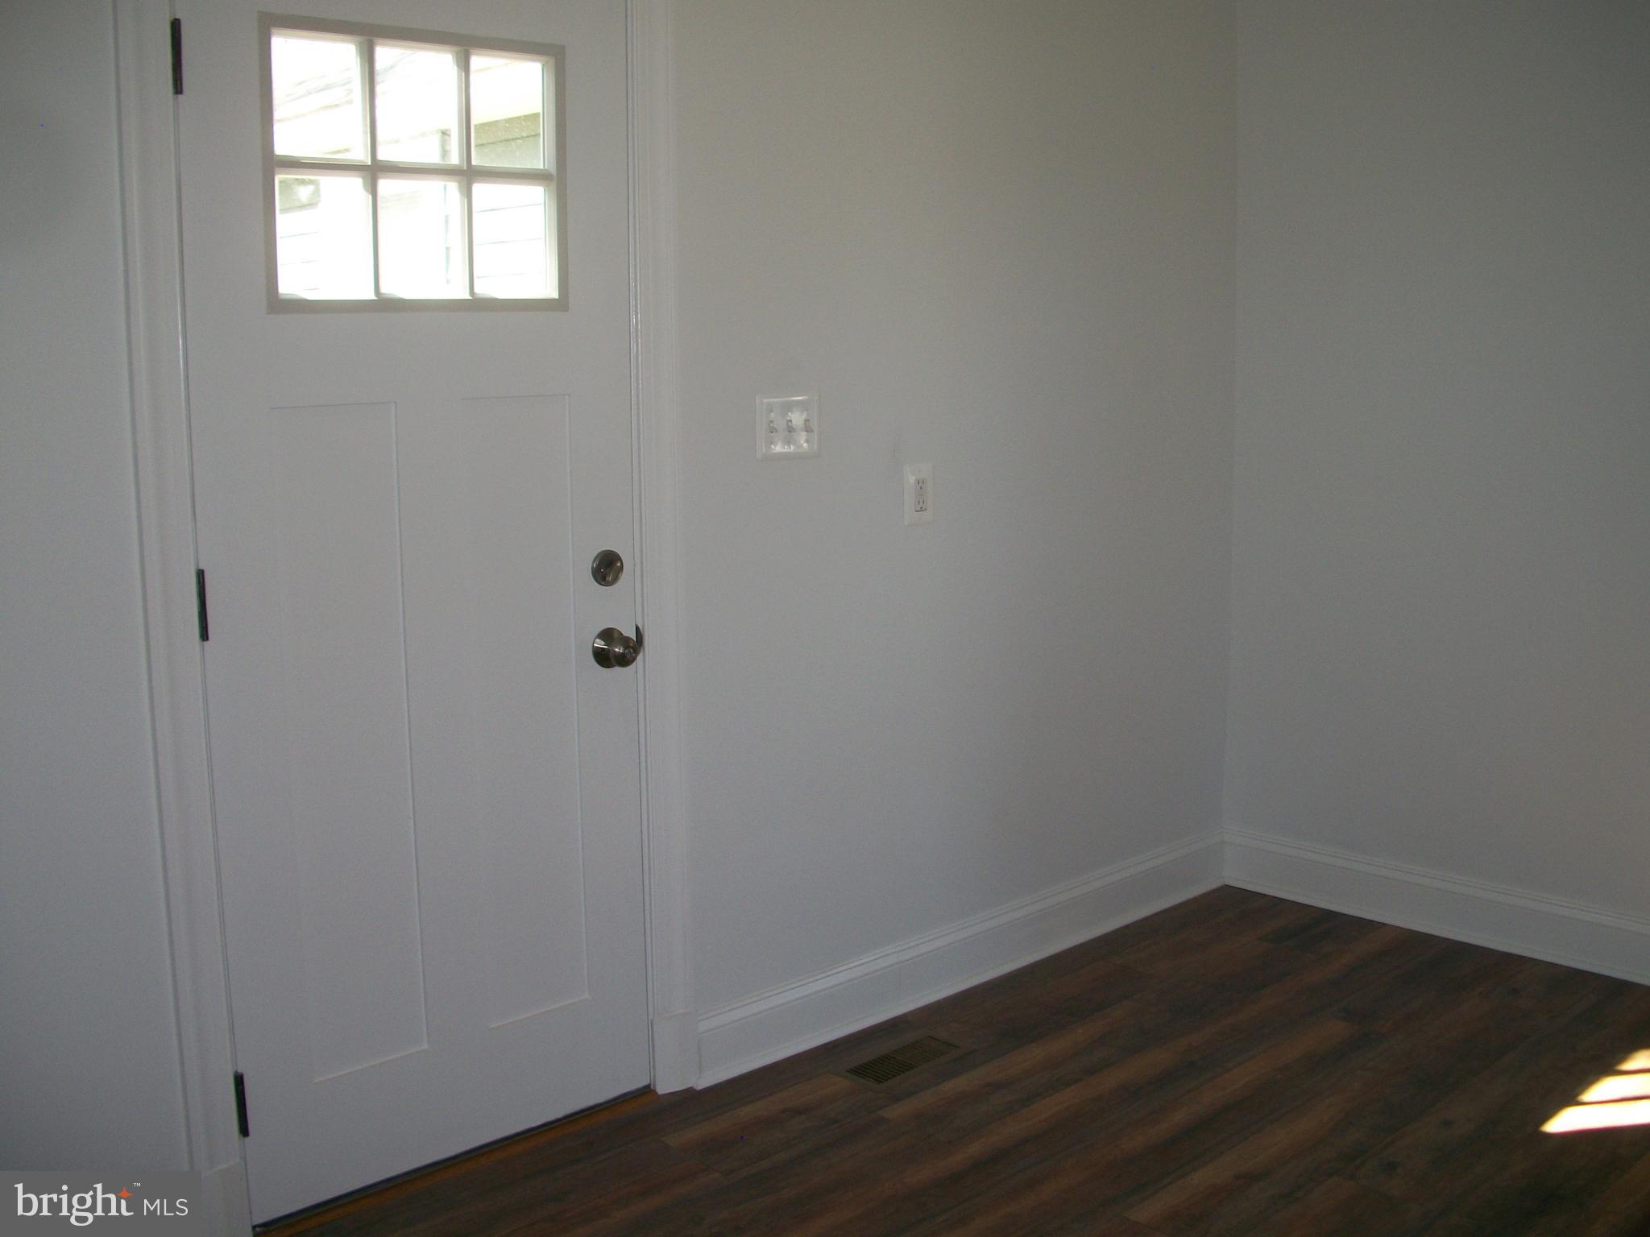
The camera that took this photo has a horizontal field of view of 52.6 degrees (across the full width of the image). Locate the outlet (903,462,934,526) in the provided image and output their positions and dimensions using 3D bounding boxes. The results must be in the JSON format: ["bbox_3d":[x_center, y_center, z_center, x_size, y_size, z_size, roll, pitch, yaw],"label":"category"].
[{"bbox_3d":[0.198,-0.258,3.475,0.081,0.125,0.010,-8,11,-43],"label":"outlet"}]

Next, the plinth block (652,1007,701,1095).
[{"bbox_3d":[-0.279,0.808,3.120,0.095,0.150,0.024,-9,12,-43],"label":"plinth block"}]

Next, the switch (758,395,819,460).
[{"bbox_3d":[-0.067,-0.367,3.203,0.161,0.119,0.012,-8,11,-43],"label":"switch"}]

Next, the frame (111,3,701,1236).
[{"bbox_3d":[-0.646,-0.125,2.734,0.961,2.130,0.110,-8,11,-43],"label":"frame"}]

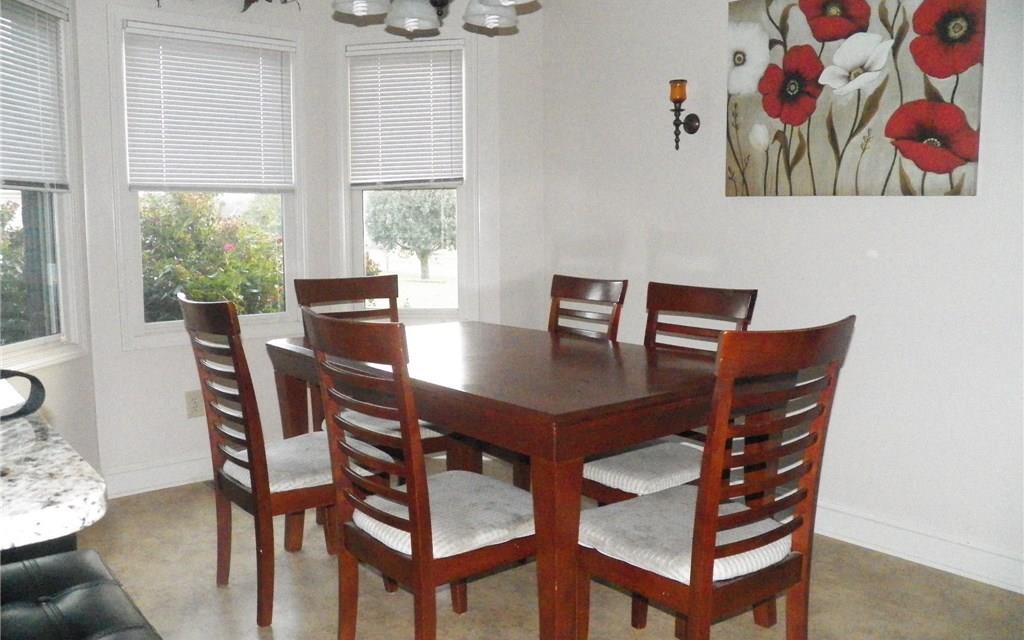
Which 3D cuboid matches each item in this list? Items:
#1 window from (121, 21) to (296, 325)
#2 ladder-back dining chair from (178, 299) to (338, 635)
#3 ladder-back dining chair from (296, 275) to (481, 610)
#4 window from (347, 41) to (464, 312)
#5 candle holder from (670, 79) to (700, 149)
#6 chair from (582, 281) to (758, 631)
[{"bbox_3d":[-1.325,-0.637,3.743,0.770,1.274,0.090,-6,9,-39],"label":"window"},{"bbox_3d":[-0.704,0.393,2.610,0.530,0.960,0.455,-5,8,-38],"label":"ladder-back dining chair"},{"bbox_3d":[-0.508,0.328,3.168,0.455,0.960,0.530,-5,8,-36],"label":"ladder-back dining chair"},{"bbox_3d":[-0.496,-0.669,3.985,0.566,1.280,0.090,1,7,7],"label":"window"},{"bbox_3d":[0.701,-0.836,3.394,0.139,0.275,0.087,-6,9,-41],"label":"candle holder"},{"bbox_3d":[0.435,0.385,2.653,0.530,0.960,0.455,-5,8,-37],"label":"chair"}]

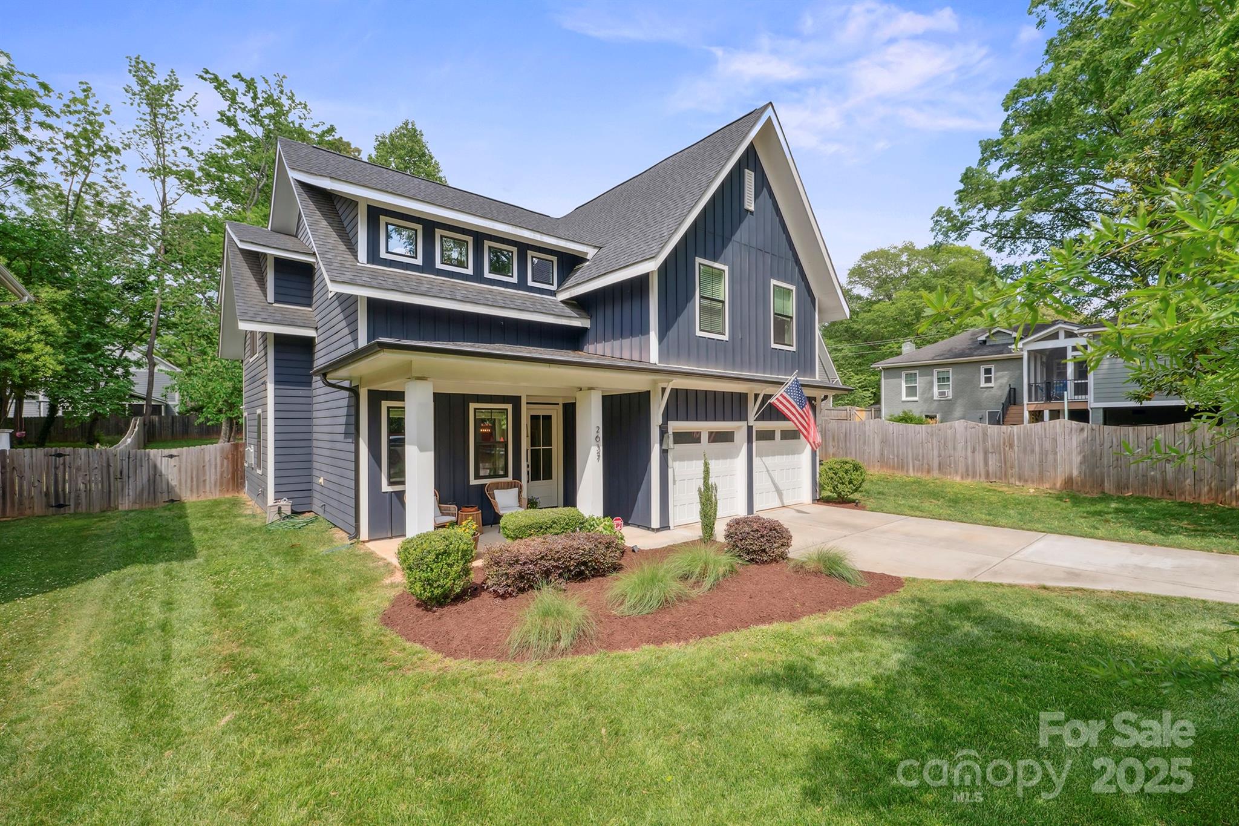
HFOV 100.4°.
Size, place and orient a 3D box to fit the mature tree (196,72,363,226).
[{"bbox_3d":[-21.812,-9.904,33.000,10.000,24.018,10.000,1,-2,-40],"label":"mature tree"}]

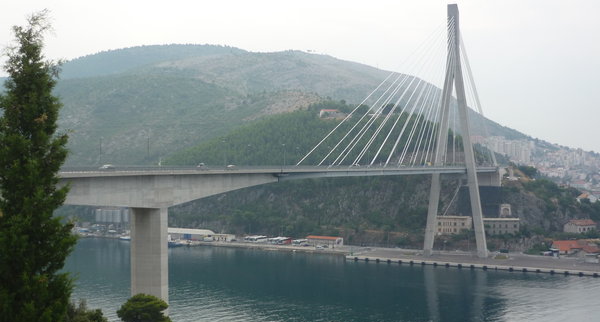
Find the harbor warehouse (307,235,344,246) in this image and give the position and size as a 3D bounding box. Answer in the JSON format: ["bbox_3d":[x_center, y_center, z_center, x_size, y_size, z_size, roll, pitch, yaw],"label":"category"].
[{"bbox_3d":[16.100,52.300,498.000,23.000,6.000,8.500,-1,0,34],"label":"harbor warehouse"}]

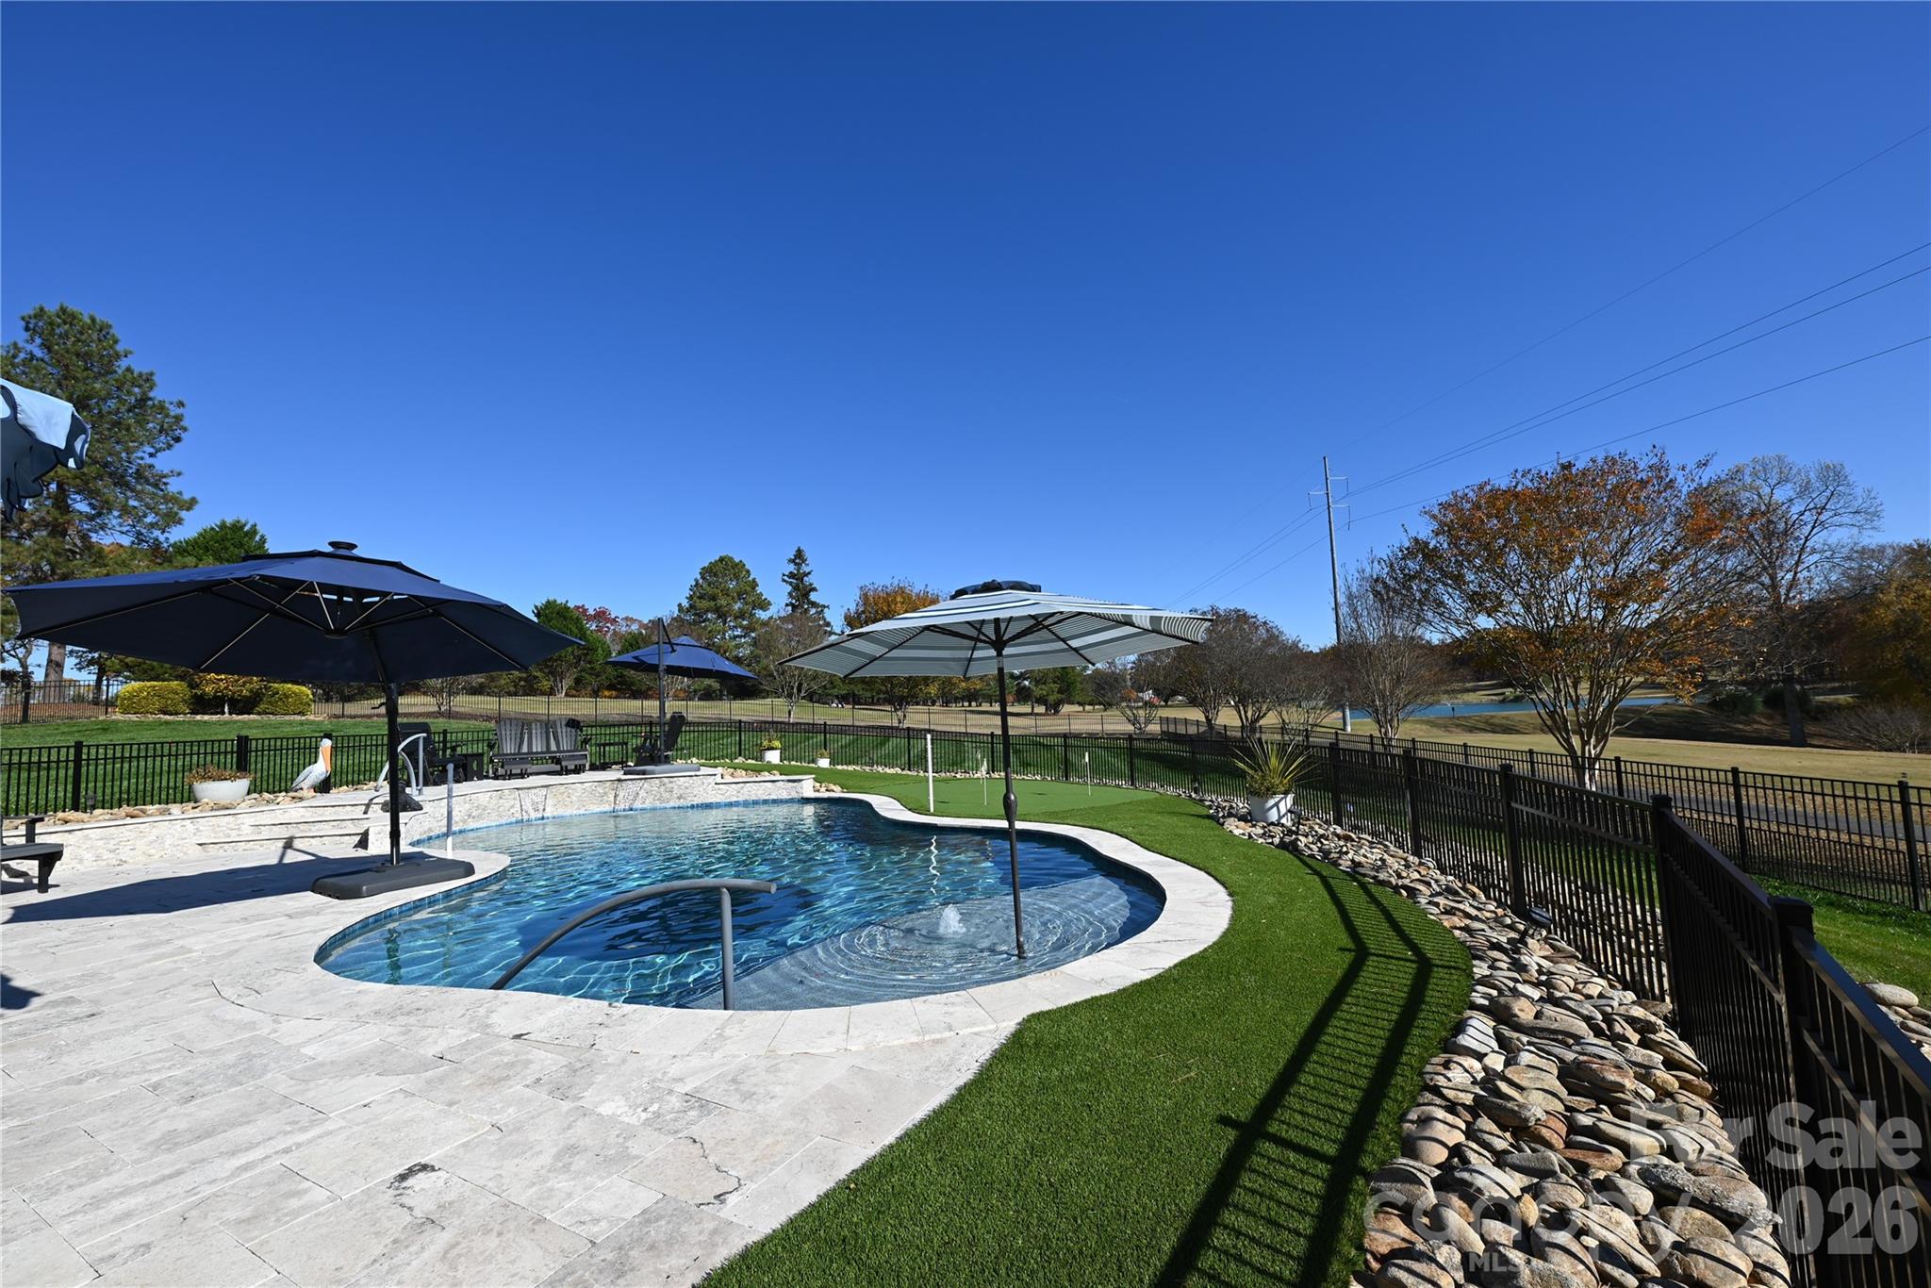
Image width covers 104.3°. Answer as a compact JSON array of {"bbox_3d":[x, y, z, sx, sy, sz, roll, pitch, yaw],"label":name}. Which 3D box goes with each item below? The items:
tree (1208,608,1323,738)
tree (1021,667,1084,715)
[{"bbox_3d":[11.190,1.250,28.670,4.400,5.200,4.400,-2,-5,0],"label":"tree"},{"bbox_3d":[8.630,3.500,74.450,6.500,6.900,6.500,-2,-5,0],"label":"tree"}]

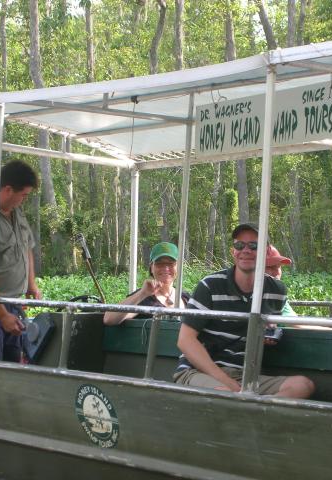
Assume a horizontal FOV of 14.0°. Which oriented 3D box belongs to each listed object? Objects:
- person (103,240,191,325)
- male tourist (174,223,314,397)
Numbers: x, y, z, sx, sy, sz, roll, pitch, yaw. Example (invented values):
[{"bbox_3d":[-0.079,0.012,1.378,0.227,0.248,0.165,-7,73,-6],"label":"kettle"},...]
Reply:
[{"bbox_3d":[-0.035,0.610,7.400,0.580,1.200,0.680,2,-1,-19],"label":"person"},{"bbox_3d":[0.385,0.565,6.550,0.620,1.280,0.800,2,-1,-25],"label":"male tourist"}]

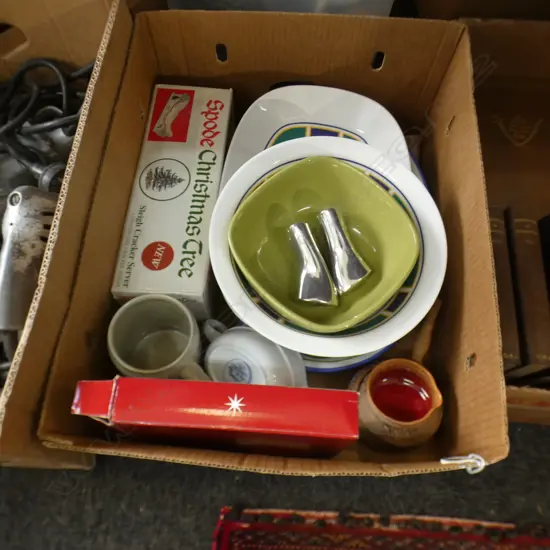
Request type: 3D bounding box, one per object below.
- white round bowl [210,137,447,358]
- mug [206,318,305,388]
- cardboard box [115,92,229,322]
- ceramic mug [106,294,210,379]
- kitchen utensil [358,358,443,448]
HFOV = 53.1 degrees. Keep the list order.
[{"bbox_3d":[0.057,-0.029,0.626,0.260,0.062,0.260,0,70,-3],"label":"white round bowl"},{"bbox_3d":[-0.039,0.106,0.618,0.113,0.070,0.132,-40,69,-5],"label":"mug"},{"bbox_3d":[-0.119,-0.100,0.704,0.103,0.071,0.295,4,67,3],"label":"cardboard box"},{"bbox_3d":[-0.120,0.087,0.618,0.122,0.086,0.096,36,72,15],"label":"ceramic mug"},{"bbox_3d":[0.130,0.134,0.594,0.108,0.090,0.095,10,68,11],"label":"kitchen utensil"}]

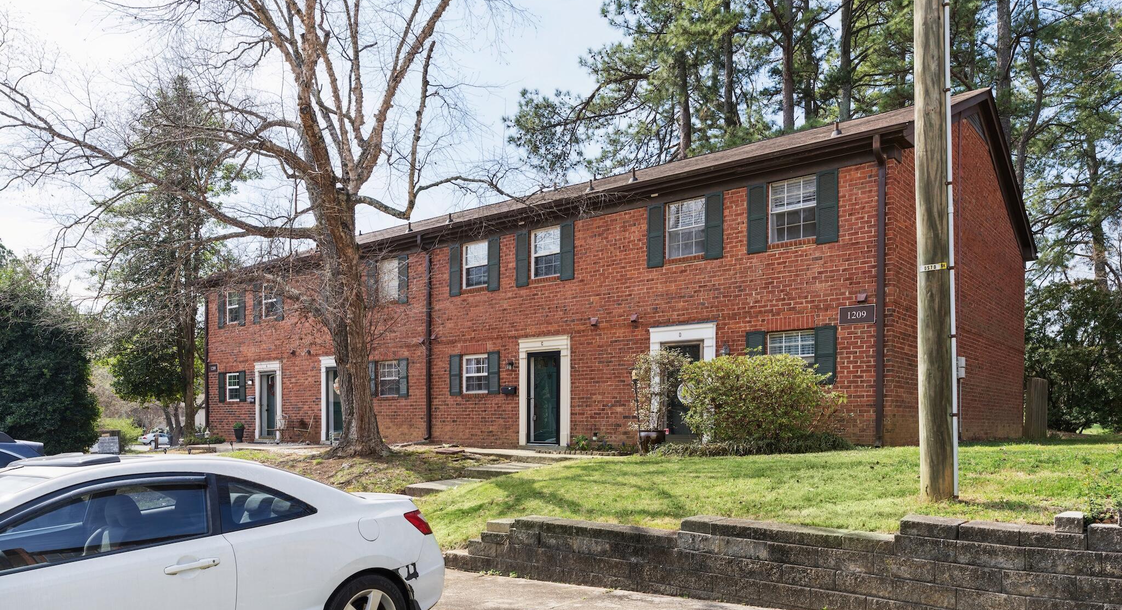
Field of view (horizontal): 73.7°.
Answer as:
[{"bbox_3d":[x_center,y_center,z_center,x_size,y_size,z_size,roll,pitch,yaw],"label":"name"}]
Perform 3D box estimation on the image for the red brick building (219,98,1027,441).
[{"bbox_3d":[0.050,0.080,24.000,24.200,7.850,12.900,-6,-10,39],"label":"red brick building"}]

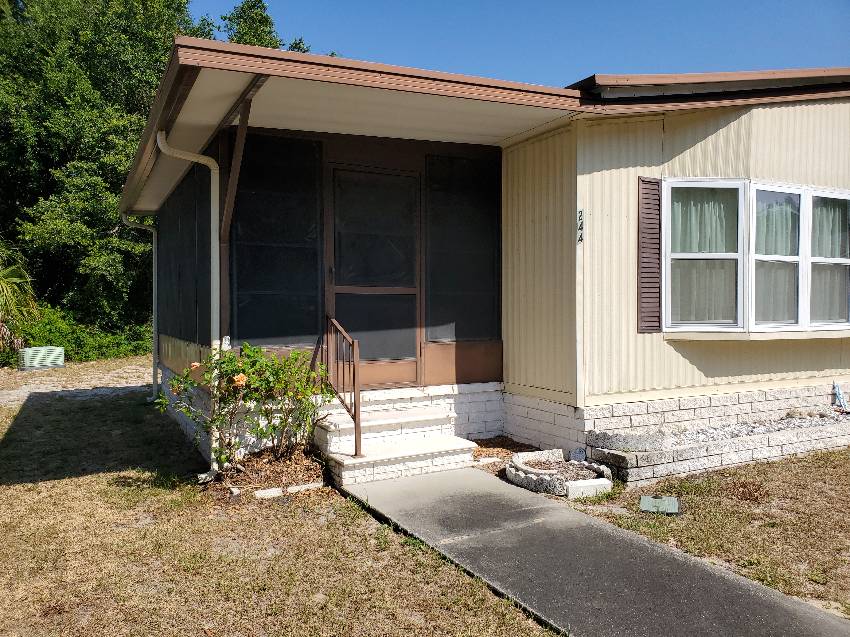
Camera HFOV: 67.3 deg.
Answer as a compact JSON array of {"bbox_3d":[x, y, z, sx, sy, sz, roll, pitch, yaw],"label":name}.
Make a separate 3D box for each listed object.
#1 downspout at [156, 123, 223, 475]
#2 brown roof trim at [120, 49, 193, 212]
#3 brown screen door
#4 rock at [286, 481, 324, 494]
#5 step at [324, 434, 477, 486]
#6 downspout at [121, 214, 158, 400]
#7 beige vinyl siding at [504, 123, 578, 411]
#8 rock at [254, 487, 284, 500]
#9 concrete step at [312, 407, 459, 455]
[{"bbox_3d":[-1.884,-0.116,5.092,0.495,2.722,0.091,0,1,-28],"label":"downspout"},{"bbox_3d":[-2.987,-1.599,6.720,0.141,0.212,6.212,0,1,-28],"label":"brown roof trim"},{"bbox_3d":[-0.465,-0.341,5.942,0.955,2.015,0.051,0,1,-28],"label":"brown screen door"},{"bbox_3d":[-0.863,1.214,4.618,0.283,0.038,0.086,0,1,-28],"label":"rock"},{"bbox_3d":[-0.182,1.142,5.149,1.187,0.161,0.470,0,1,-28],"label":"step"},{"bbox_3d":[-4.209,-0.156,9.426,0.495,2.727,0.091,0,1,-28],"label":"downspout"},{"bbox_3d":[1.095,-0.475,6.136,0.061,2.505,1.121,0,1,-28],"label":"beige vinyl siding"},{"bbox_3d":[-1.077,1.215,4.452,0.202,0.045,0.106,0,1,-28],"label":"rock"},{"bbox_3d":[-0.380,0.971,5.628,1.202,0.207,0.646,0,1,-28],"label":"concrete step"}]

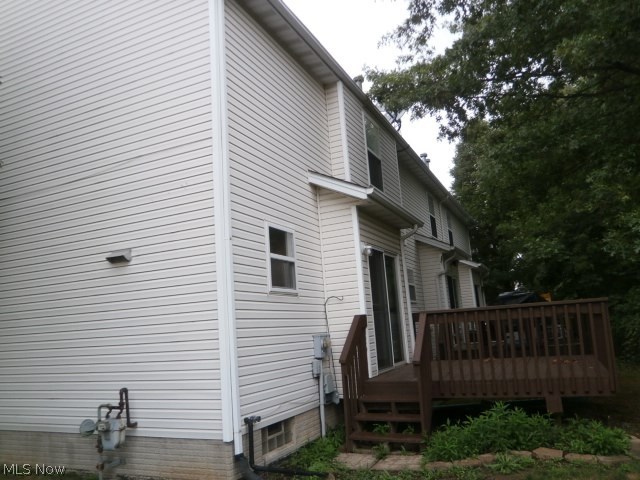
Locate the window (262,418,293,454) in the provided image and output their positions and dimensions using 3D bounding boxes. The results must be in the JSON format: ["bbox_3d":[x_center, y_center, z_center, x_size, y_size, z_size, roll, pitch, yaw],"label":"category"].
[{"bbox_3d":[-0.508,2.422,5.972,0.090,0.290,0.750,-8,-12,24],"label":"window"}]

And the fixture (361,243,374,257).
[{"bbox_3d":[0.763,0.149,7.612,0.180,0.210,0.130,-8,-12,24],"label":"fixture"}]

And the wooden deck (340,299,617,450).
[{"bbox_3d":[2.592,1.904,7.345,3.151,1.677,4.222,-8,-12,24],"label":"wooden deck"}]

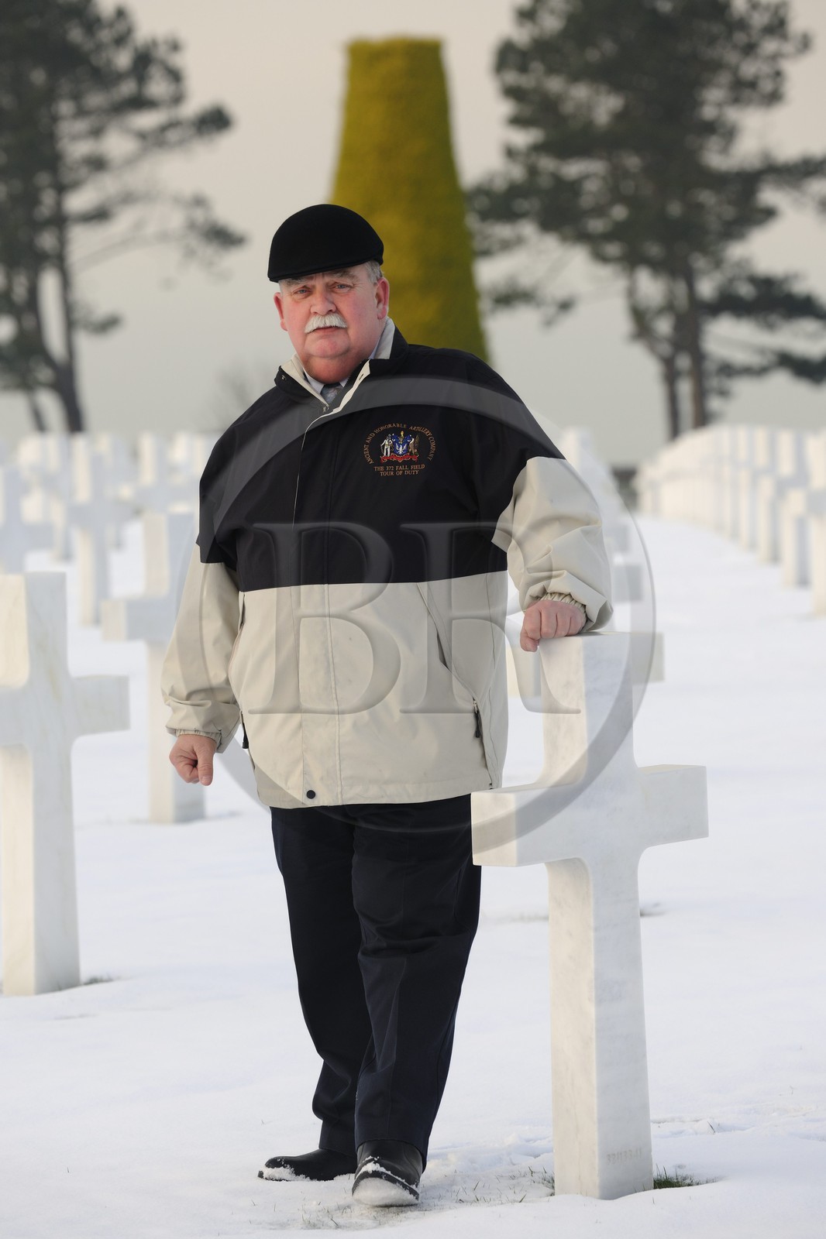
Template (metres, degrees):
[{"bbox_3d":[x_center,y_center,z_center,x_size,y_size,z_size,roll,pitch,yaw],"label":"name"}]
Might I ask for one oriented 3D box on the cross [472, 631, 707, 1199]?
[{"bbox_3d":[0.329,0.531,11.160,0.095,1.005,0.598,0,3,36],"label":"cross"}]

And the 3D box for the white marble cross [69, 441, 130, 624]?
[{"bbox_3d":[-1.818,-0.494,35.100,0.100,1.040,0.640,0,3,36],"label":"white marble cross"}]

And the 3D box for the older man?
[{"bbox_3d":[-0.046,0.152,11.256,0.744,1.799,0.452,-1,3,22],"label":"older man"}]

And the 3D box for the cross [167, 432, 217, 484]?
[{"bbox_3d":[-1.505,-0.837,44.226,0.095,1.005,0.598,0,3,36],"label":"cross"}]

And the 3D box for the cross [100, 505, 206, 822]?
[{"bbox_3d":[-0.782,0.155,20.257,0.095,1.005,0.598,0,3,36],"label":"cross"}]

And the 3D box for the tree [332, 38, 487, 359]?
[{"bbox_3d":[-0.159,-3.683,68.000,2.400,5.300,2.400,-2,2,0],"label":"tree"}]

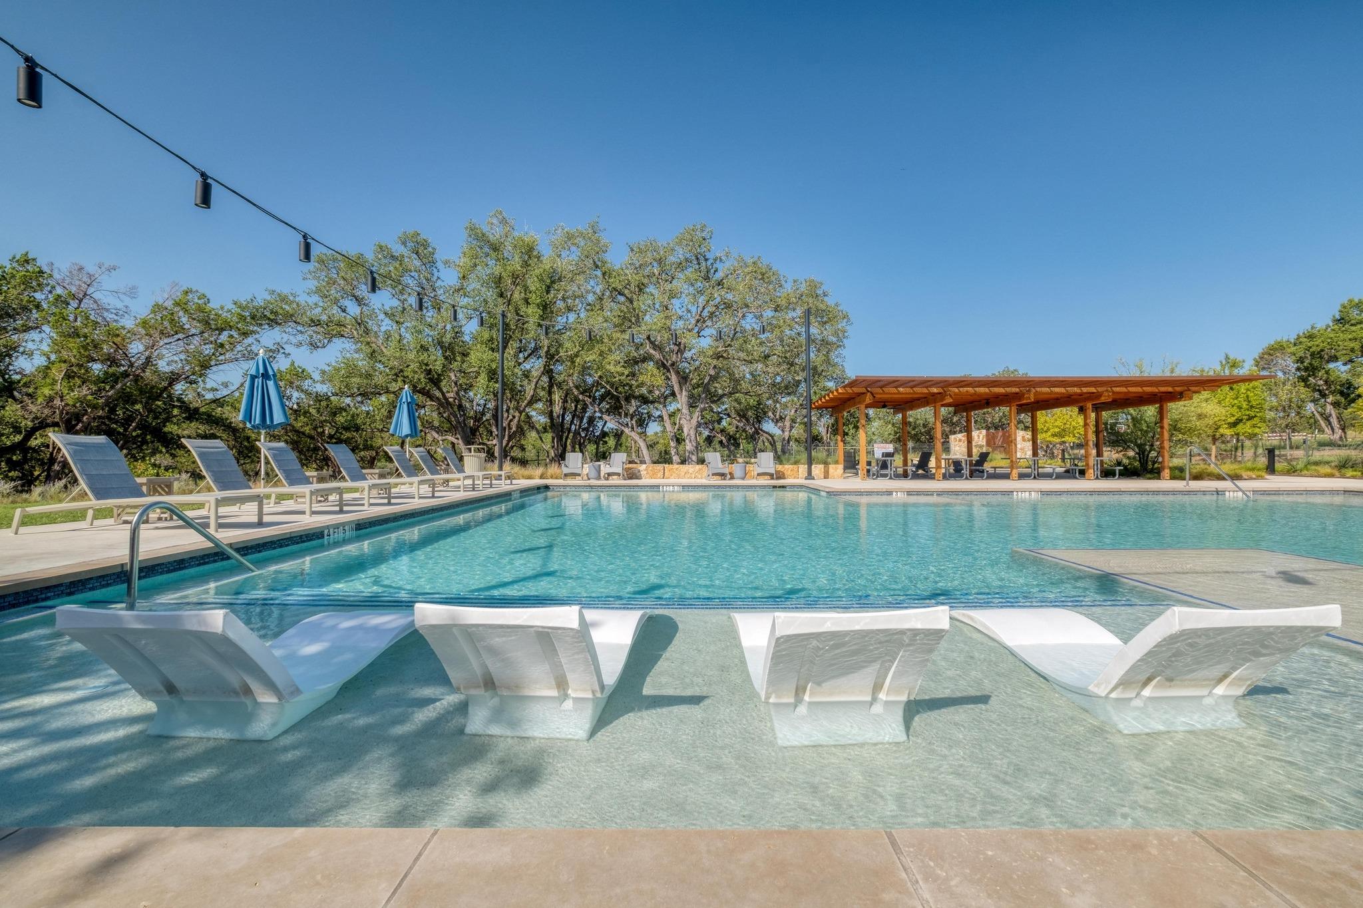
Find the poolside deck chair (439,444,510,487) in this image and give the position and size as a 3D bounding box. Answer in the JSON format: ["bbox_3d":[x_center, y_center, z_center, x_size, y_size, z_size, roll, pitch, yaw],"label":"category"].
[{"bbox_3d":[-5.867,0.381,15.895,2.064,1.053,0.679,0,0,2],"label":"poolside deck chair"}]

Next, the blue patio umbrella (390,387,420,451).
[{"bbox_3d":[-7.515,-0.440,15.503,0.760,2.720,0.760,0,0,0],"label":"blue patio umbrella"}]

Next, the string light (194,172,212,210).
[{"bbox_3d":[-6.613,-3.651,7.850,0.170,0.470,0.170,0,0,0],"label":"string light"}]

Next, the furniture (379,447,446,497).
[{"bbox_3d":[-6.159,0.377,13.743,2.075,1.071,0.747,0,0,-1],"label":"furniture"}]

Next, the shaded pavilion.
[{"bbox_3d":[11.719,-0.730,20.655,12.600,3.280,6.700,0,0,1],"label":"shaded pavilion"}]

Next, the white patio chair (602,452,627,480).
[{"bbox_3d":[-2.388,0.435,20.148,0.800,0.970,0.860,0,0,13],"label":"white patio chair"}]

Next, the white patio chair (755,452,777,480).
[{"bbox_3d":[2.978,0.430,20.148,0.800,0.970,0.860,0,0,6],"label":"white patio chair"}]

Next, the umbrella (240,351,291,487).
[{"bbox_3d":[-7.389,-0.481,10.053,0.760,2.720,0.760,0,0,0],"label":"umbrella"}]

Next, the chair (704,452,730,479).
[{"bbox_3d":[1.240,0.432,20.148,0.800,0.970,0.860,0,0,-15],"label":"chair"}]

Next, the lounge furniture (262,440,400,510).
[{"bbox_3d":[-6.159,0.352,9.634,2.075,1.071,0.747,0,0,-3],"label":"lounge furniture"}]

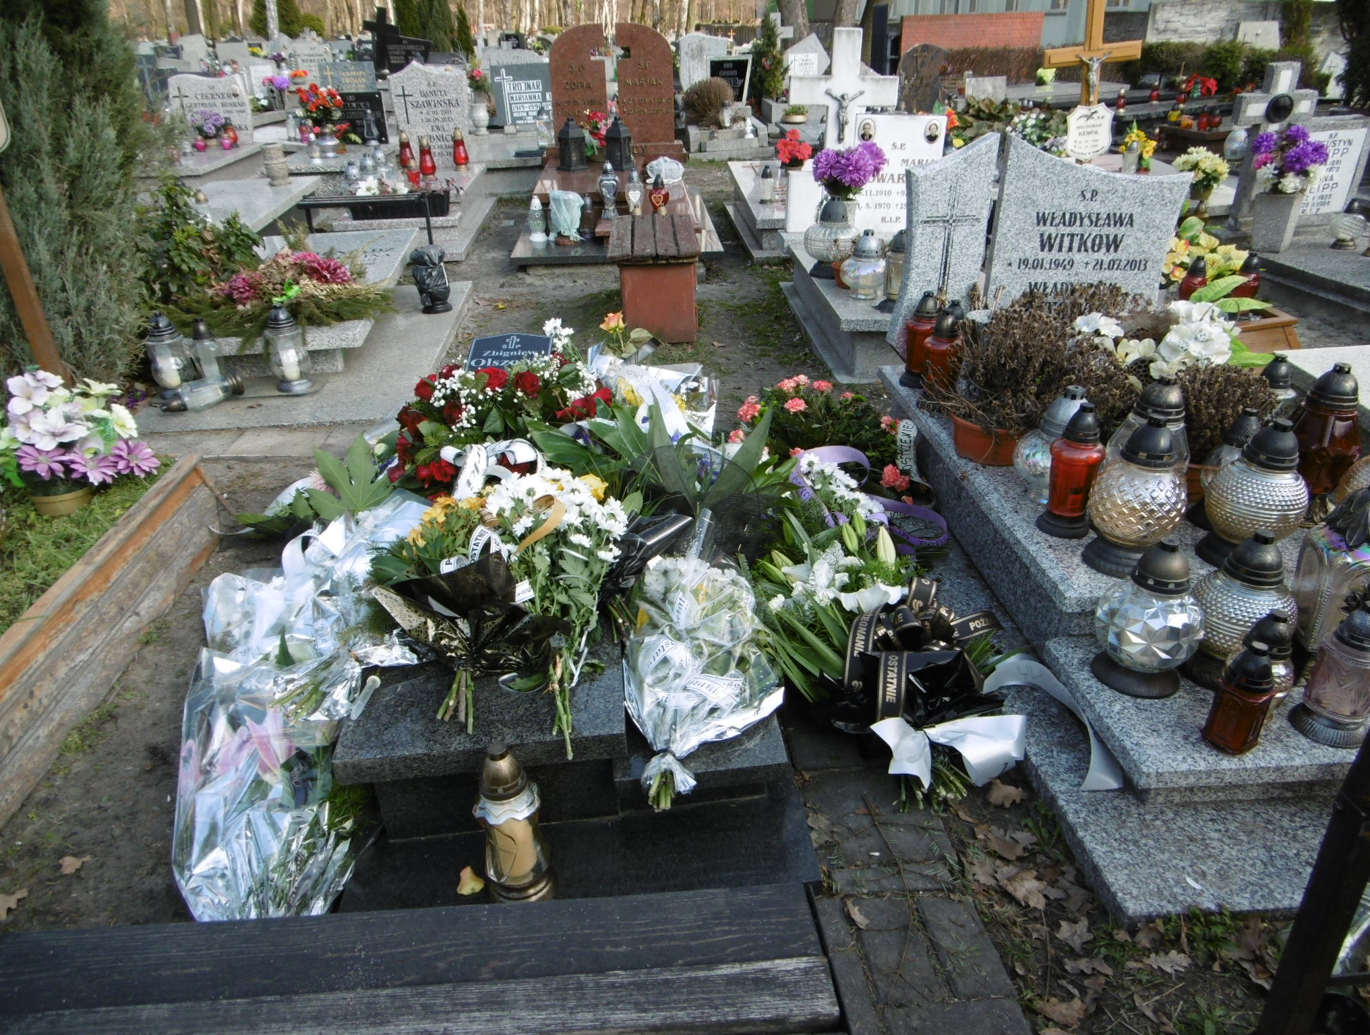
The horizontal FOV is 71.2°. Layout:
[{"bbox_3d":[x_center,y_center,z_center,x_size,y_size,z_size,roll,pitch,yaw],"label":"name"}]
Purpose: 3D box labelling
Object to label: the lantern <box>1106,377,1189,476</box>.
[{"bbox_3d":[1.139,-0.183,2.360,0.200,0.330,0.200,-3,29,-3],"label":"lantern"}]

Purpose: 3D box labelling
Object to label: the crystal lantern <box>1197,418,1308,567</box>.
[{"bbox_3d":[1.422,-0.069,2.369,0.227,0.361,0.227,-3,29,-4],"label":"crystal lantern"}]

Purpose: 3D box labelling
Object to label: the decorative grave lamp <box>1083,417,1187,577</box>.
[{"bbox_3d":[1.113,-0.061,2.342,0.221,0.377,0.221,-3,29,-4],"label":"decorative grave lamp"}]

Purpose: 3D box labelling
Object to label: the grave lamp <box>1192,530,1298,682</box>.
[{"bbox_3d":[1.143,0.180,1.958,0.200,0.318,0.200,-2,27,-4],"label":"grave lamp"}]

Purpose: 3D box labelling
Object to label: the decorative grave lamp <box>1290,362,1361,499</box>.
[{"bbox_3d":[1.668,-0.200,2.489,0.165,0.412,0.165,-3,29,-4],"label":"decorative grave lamp"}]

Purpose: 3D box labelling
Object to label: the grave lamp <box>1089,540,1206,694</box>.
[{"bbox_3d":[1.004,0.201,2.056,0.214,0.333,0.214,-3,29,-4],"label":"grave lamp"}]

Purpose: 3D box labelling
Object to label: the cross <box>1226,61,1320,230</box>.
[{"bbox_3d":[3.618,-2.335,5.988,0.480,0.930,0.130,-3,27,-7],"label":"cross"}]

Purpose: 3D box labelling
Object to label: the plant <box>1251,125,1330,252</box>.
[{"bbox_3d":[3.312,-1.842,5.346,0.390,0.670,0.360,-2,27,-4],"label":"plant"}]

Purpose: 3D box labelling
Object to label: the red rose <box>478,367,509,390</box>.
[{"bbox_3d":[-0.532,-0.387,2.660,0.080,0.062,0.075,-2,27,-4],"label":"red rose"}]

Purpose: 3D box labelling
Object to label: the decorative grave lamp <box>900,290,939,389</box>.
[{"bbox_3d":[0.775,-0.585,3.131,0.122,0.301,0.122,-3,29,-3],"label":"decorative grave lamp"}]

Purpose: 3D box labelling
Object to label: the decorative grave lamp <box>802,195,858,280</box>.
[{"bbox_3d":[0.630,-1.208,4.112,0.230,0.328,0.230,-3,29,-3],"label":"decorative grave lamp"}]

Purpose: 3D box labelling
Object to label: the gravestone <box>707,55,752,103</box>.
[{"bbox_3d":[0.515,-5.058,11.129,0.490,0.559,0.080,-3,29,-4],"label":"gravestone"}]

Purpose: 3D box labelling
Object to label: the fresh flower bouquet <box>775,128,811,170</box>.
[{"bbox_3d":[0.533,-1.793,4.659,0.160,0.161,0.160,-3,29,-3],"label":"fresh flower bouquet"}]

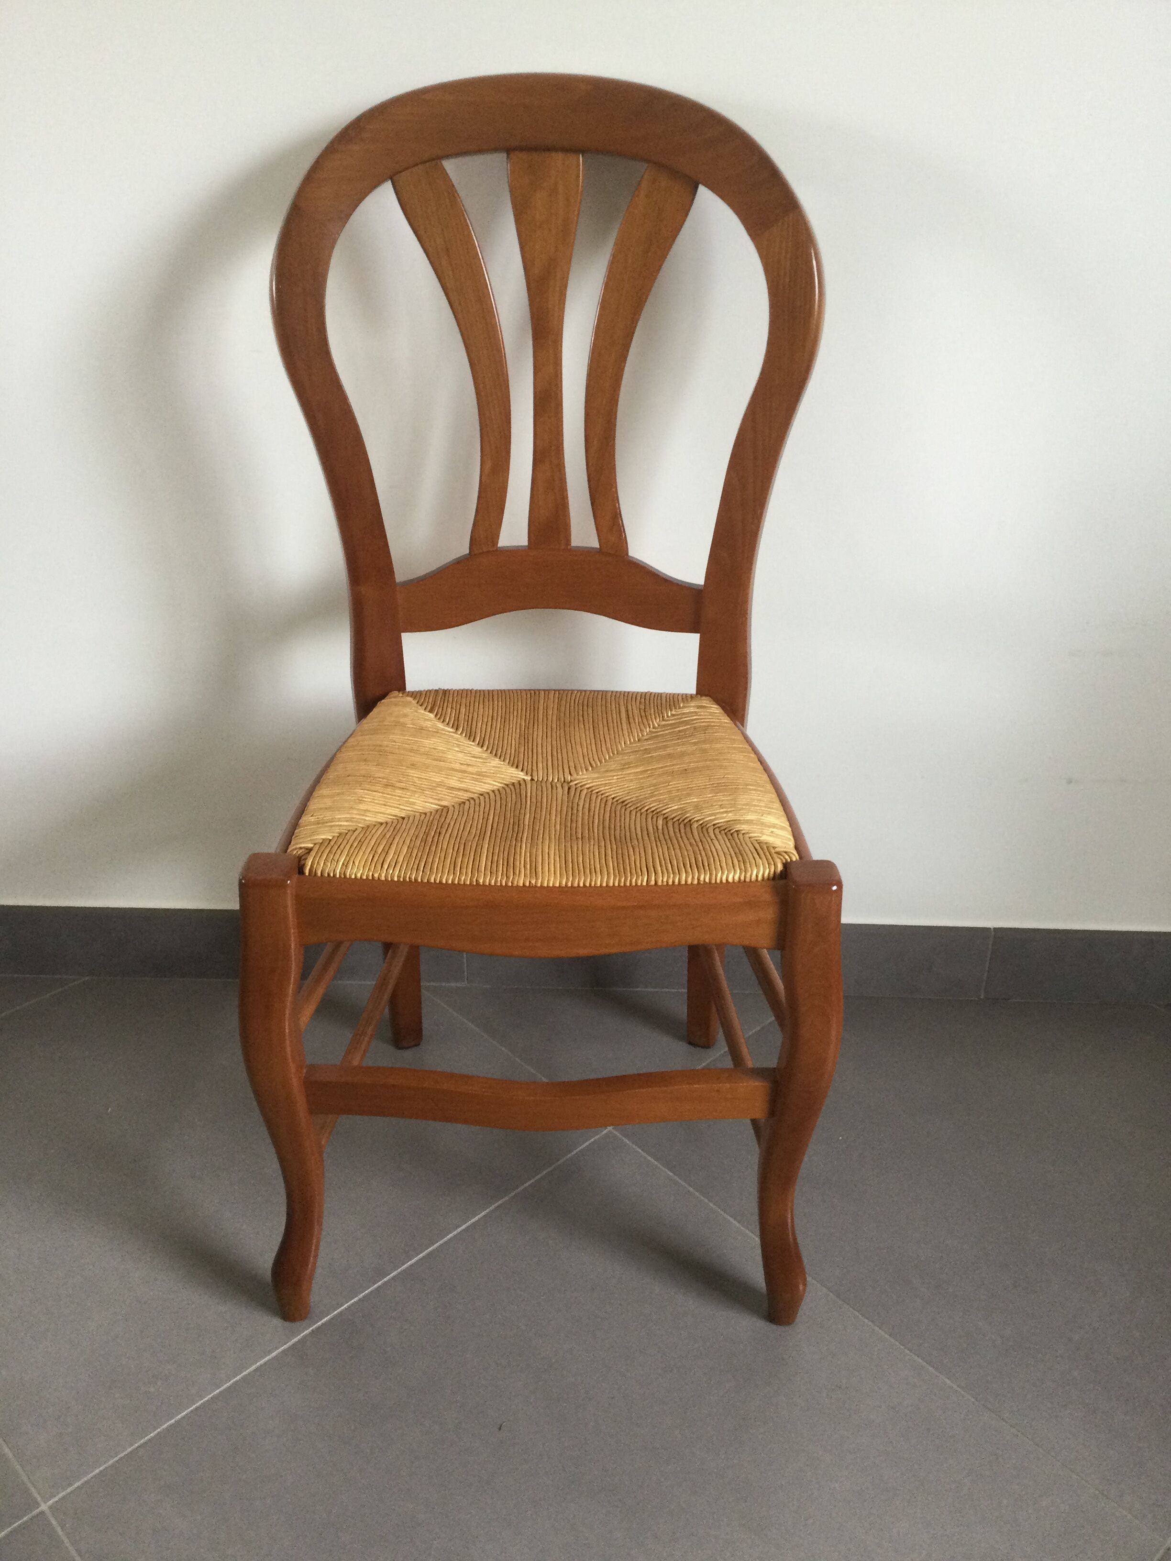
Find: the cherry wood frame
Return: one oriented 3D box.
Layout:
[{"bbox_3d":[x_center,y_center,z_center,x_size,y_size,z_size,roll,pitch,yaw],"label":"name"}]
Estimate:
[{"bbox_3d":[-0.034,-0.050,1.173,0.462,0.956,0.455,1,29,1],"label":"cherry wood frame"}]

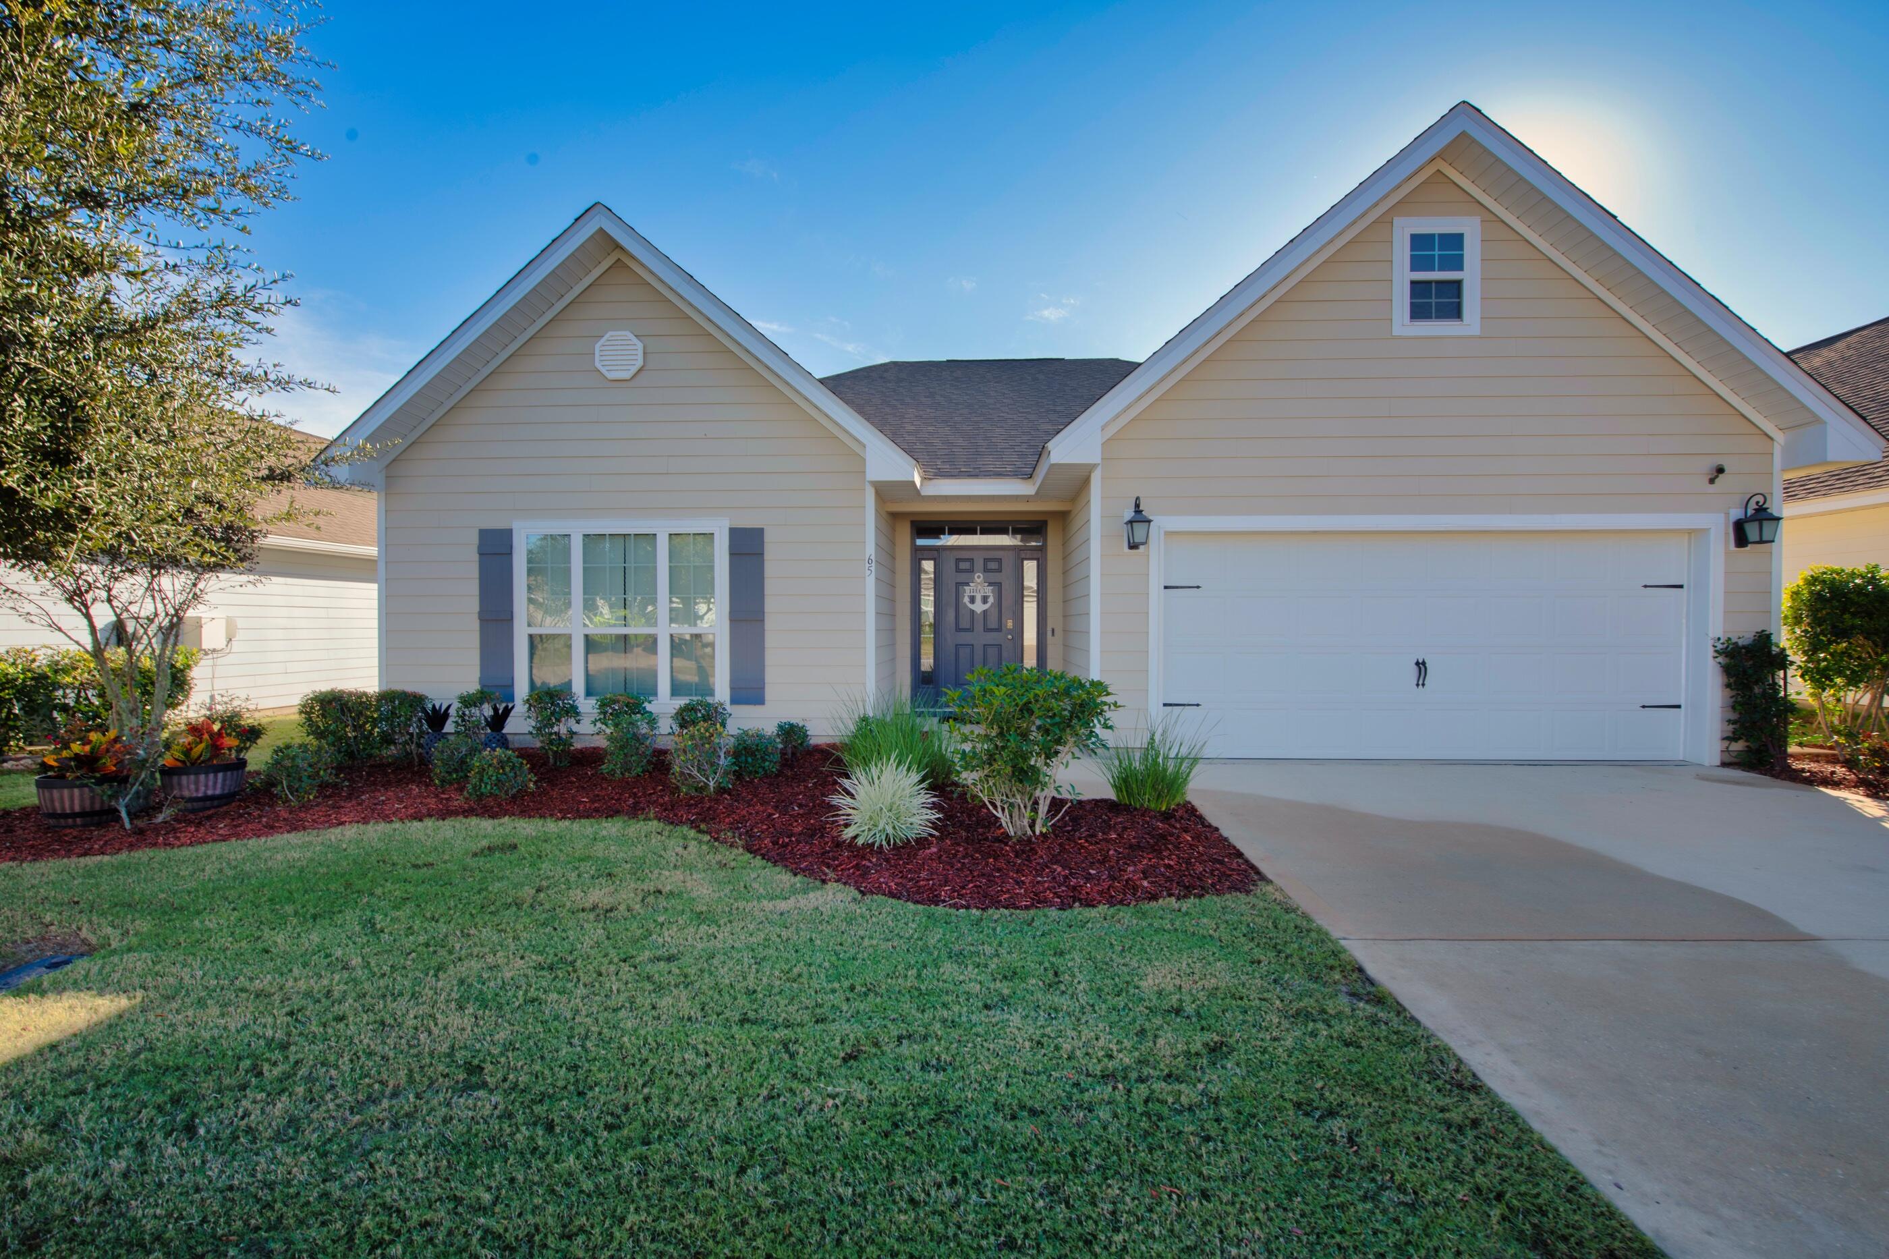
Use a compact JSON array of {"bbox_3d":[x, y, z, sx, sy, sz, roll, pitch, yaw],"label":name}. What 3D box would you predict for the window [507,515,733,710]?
[{"bbox_3d":[-3.318,-0.135,7.528,2.269,1.992,0.120,0,1,2],"label":"window"}]

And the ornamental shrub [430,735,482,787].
[{"bbox_3d":[-3.972,1.053,5.981,0.400,0.401,0.380,0,1,2],"label":"ornamental shrub"}]

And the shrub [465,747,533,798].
[{"bbox_3d":[-3.403,1.084,5.618,0.470,0.363,0.440,0,1,2],"label":"shrub"}]

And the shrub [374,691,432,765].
[{"bbox_3d":[-5.014,0.895,6.800,0.440,0.697,0.450,0,1,2],"label":"shrub"}]

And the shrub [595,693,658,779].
[{"bbox_3d":[-2.836,0.922,6.550,0.520,0.711,0.550,0,1,2],"label":"shrub"}]

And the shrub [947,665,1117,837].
[{"bbox_3d":[0.550,0.758,4.683,1.090,1.065,1.000,0,1,2],"label":"shrub"}]

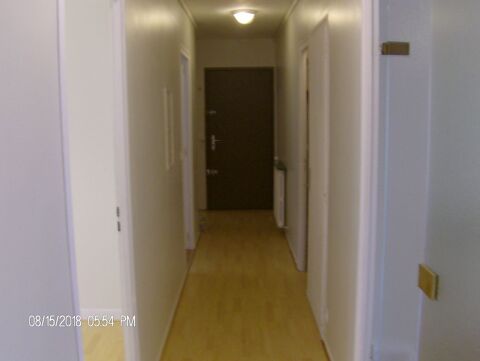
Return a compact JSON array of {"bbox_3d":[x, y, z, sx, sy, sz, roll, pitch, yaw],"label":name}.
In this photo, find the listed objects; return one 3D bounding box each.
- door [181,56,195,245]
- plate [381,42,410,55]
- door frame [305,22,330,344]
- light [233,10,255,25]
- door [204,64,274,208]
[{"bbox_3d":[-0.528,-0.195,4.846,0.121,2.040,0.909,0,9,0],"label":"door"},{"bbox_3d":[0.641,-0.544,2.060,0.115,0.050,0.025,0,9,0],"label":"plate"},{"bbox_3d":[0.584,-0.043,3.619,0.101,2.111,0.889,0,9,0],"label":"door frame"},{"bbox_3d":[0.045,-1.632,5.043,0.250,0.130,0.250,0,9,0],"label":"light"},{"bbox_3d":[0.004,-0.586,7.308,0.980,2.060,0.071,0,9,0],"label":"door"}]

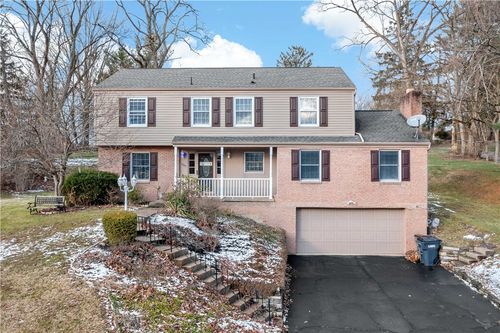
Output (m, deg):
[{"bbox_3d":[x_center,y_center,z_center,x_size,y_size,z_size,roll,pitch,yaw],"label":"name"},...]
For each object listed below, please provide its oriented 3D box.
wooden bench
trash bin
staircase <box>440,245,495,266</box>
[{"bbox_3d":[-8.960,1.725,17.180,1.330,0.770,0.600,0,0,0],"label":"wooden bench"},{"bbox_3d":[7.330,3.490,16.030,0.820,1.110,0.700,0,0,-9],"label":"trash bin"},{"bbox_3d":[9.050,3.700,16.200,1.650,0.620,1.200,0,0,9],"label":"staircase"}]

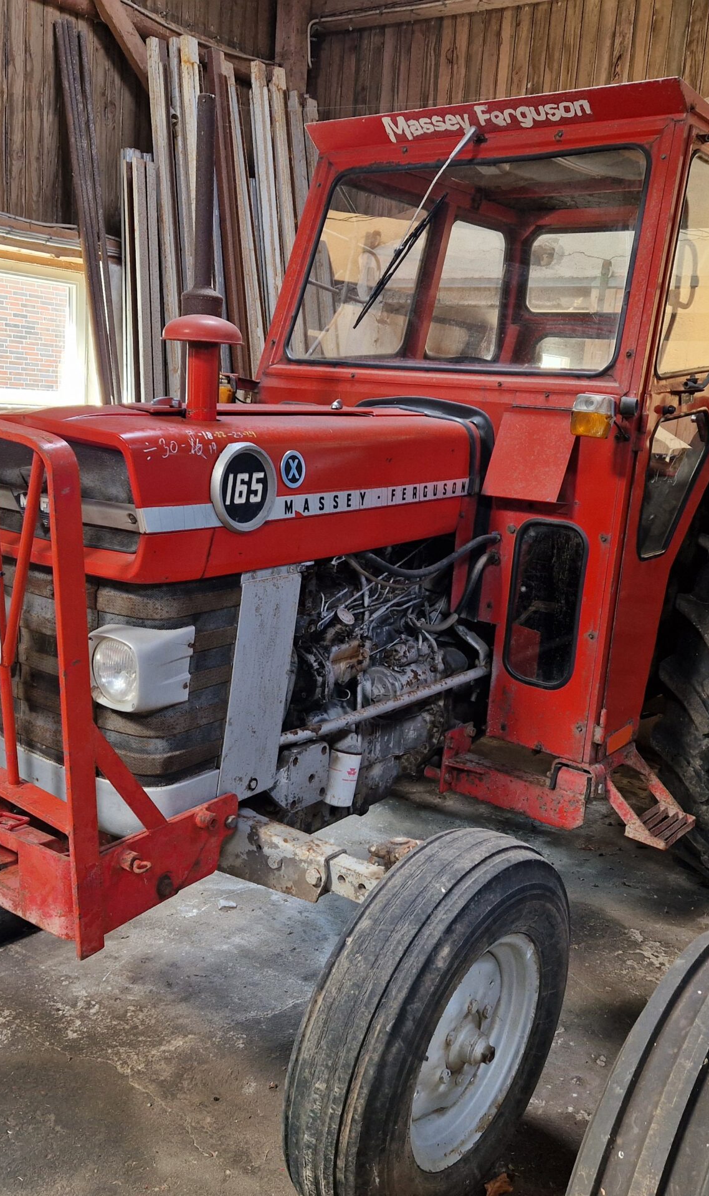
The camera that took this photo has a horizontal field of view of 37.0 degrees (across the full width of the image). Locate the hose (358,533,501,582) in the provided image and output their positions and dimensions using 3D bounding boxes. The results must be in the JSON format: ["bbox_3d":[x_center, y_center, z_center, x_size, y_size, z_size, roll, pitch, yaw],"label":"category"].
[{"bbox_3d":[0.184,-0.092,2.606,0.090,0.115,0.510,12,14,38],"label":"hose"}]

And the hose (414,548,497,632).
[{"bbox_3d":[0.253,-0.016,2.715,0.090,0.200,0.280,12,14,38],"label":"hose"}]

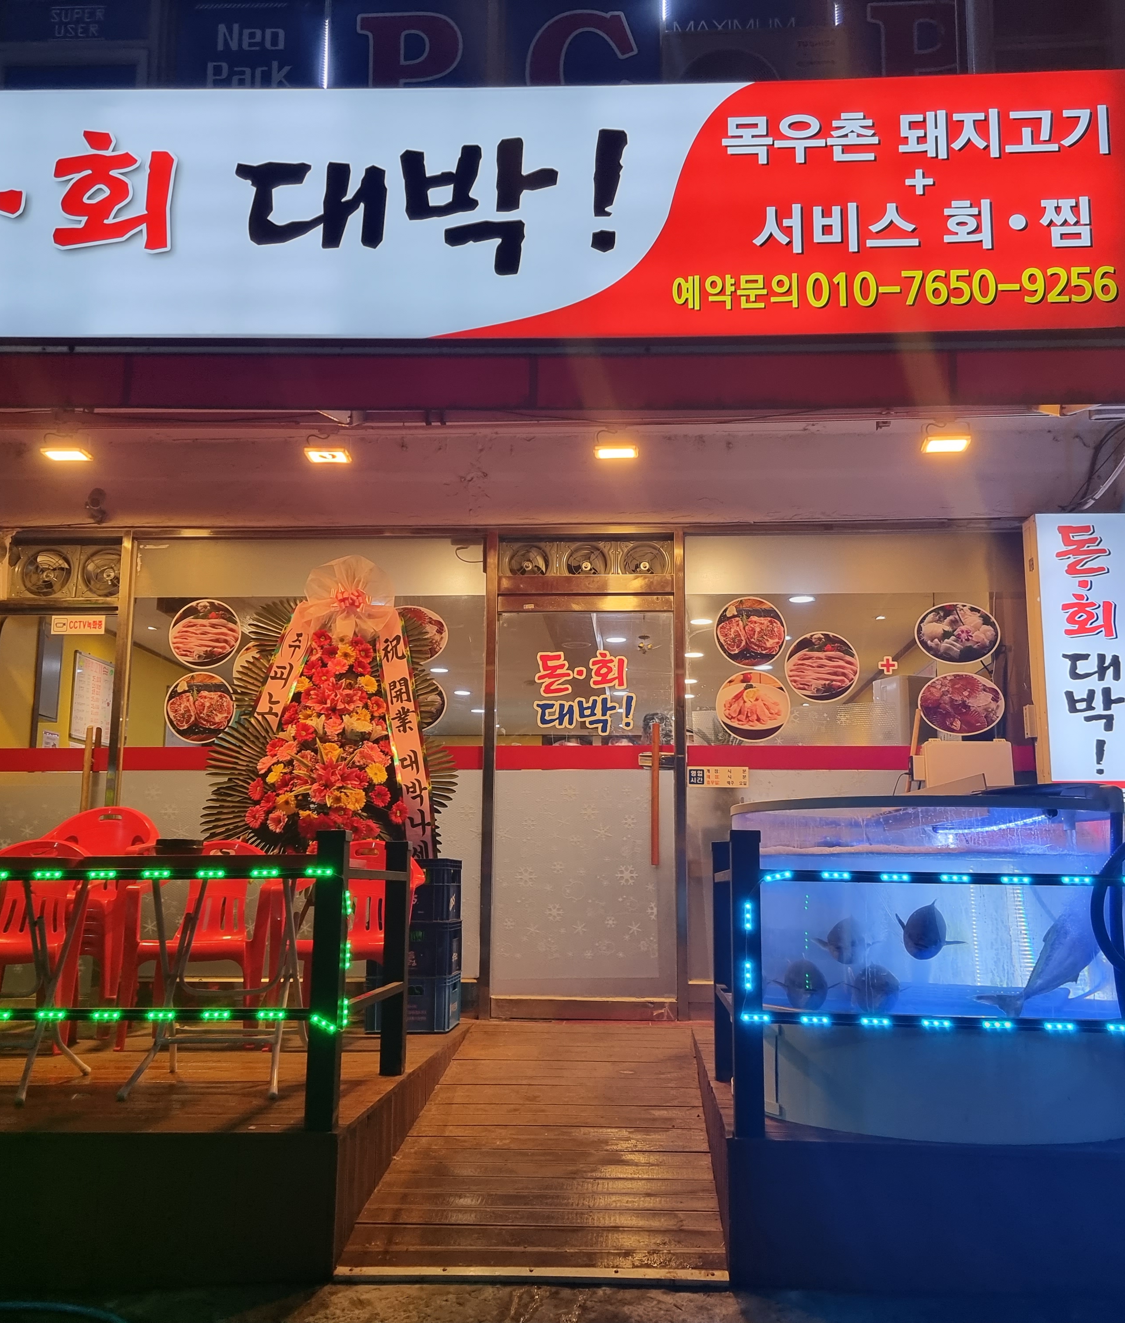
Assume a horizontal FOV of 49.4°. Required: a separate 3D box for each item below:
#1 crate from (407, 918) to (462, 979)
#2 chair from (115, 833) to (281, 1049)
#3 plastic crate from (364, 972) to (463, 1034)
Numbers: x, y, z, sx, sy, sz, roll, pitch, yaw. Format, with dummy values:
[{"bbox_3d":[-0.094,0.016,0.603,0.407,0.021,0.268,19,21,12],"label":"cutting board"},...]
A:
[{"bbox_3d":[-0.674,1.321,5.669,0.360,0.255,0.420,0,-10,3],"label":"crate"},{"bbox_3d":[-1.464,1.175,5.159,0.585,0.825,0.560,0,-10,-1],"label":"chair"},{"bbox_3d":[-0.688,1.571,5.652,0.370,0.242,0.330,0,-10,3],"label":"plastic crate"}]

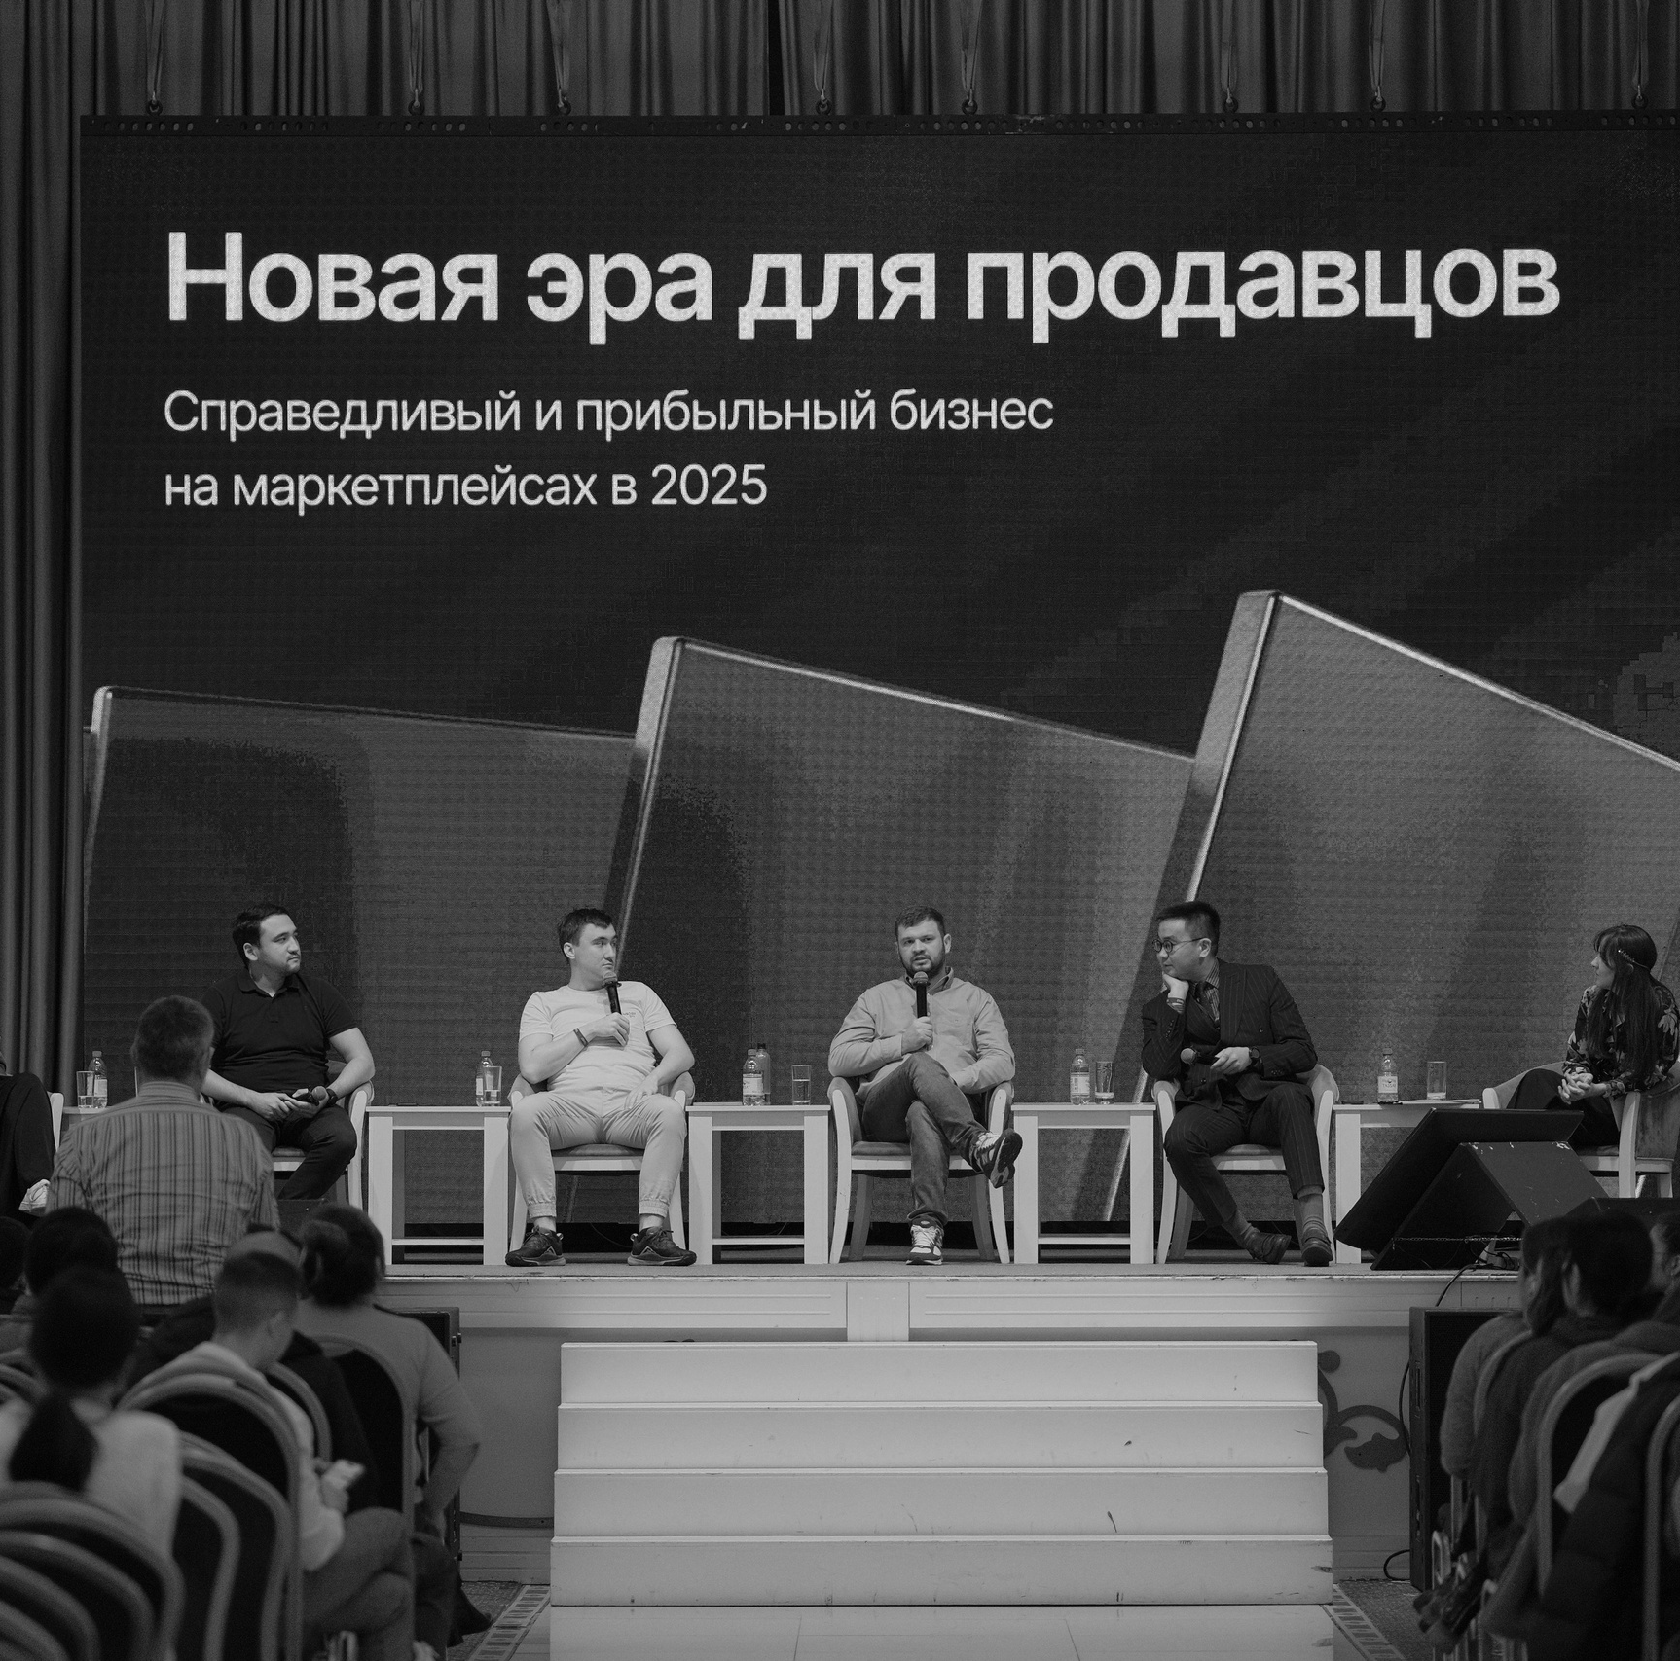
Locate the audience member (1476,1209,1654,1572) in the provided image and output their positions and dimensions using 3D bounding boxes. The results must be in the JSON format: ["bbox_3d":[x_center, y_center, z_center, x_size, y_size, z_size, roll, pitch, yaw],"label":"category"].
[{"bbox_3d":[2.000,1.669,23.800,0.520,1.310,0.820,0,-2,2],"label":"audience member"}]

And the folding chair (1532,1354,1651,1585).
[{"bbox_3d":[2.070,1.847,23.400,0.460,0.930,0.560,0,-2,0],"label":"folding chair"}]

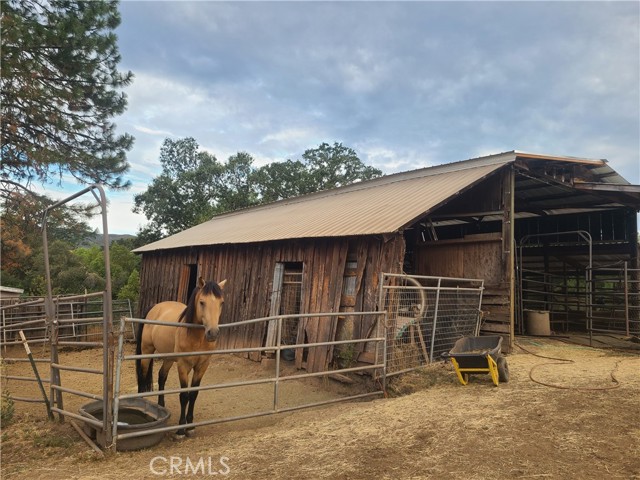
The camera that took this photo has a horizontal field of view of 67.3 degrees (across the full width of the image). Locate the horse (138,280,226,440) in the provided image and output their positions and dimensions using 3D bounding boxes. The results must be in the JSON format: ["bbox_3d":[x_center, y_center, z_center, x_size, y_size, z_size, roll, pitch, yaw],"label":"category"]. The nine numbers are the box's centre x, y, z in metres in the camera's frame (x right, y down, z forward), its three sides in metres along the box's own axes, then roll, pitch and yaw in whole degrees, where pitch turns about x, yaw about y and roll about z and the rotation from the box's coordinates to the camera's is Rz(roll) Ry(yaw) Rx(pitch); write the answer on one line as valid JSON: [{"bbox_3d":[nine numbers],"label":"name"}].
[{"bbox_3d":[-1.791,1.356,5.904,0.620,1.800,2.080,2,-3,-32],"label":"horse"}]

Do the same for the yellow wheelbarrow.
[{"bbox_3d":[2.576,1.976,7.686,0.700,0.690,1.320,-1,-3,27],"label":"yellow wheelbarrow"}]

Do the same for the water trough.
[{"bbox_3d":[-2.223,2.101,5.500,1.304,0.280,0.752,-3,-4,45],"label":"water trough"}]

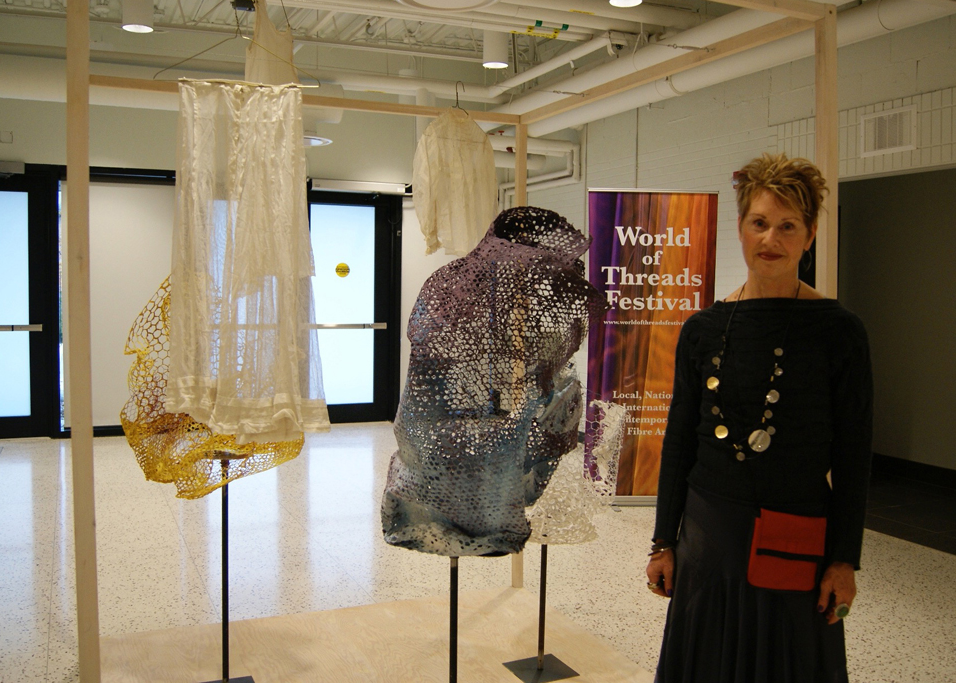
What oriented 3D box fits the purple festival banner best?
[{"bbox_3d":[1.115,0.038,5.470,0.840,2.030,0.100,0,4,-5],"label":"purple festival banner"}]

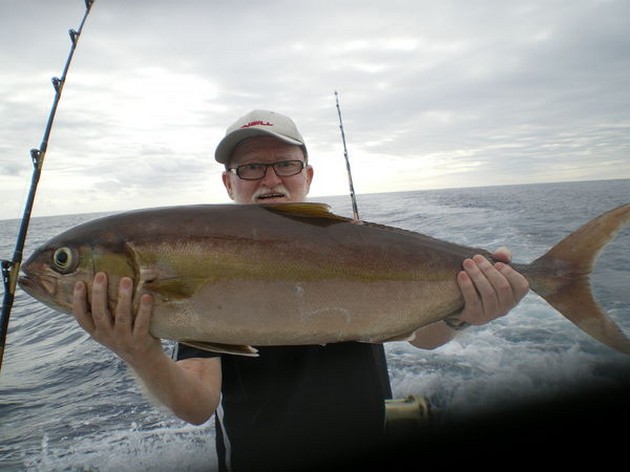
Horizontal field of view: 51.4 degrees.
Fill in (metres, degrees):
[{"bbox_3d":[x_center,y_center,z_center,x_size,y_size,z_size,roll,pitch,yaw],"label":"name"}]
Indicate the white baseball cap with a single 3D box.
[{"bbox_3d":[-0.105,-0.198,1.330,0.175,0.140,0.265,-6,-2,9],"label":"white baseball cap"}]

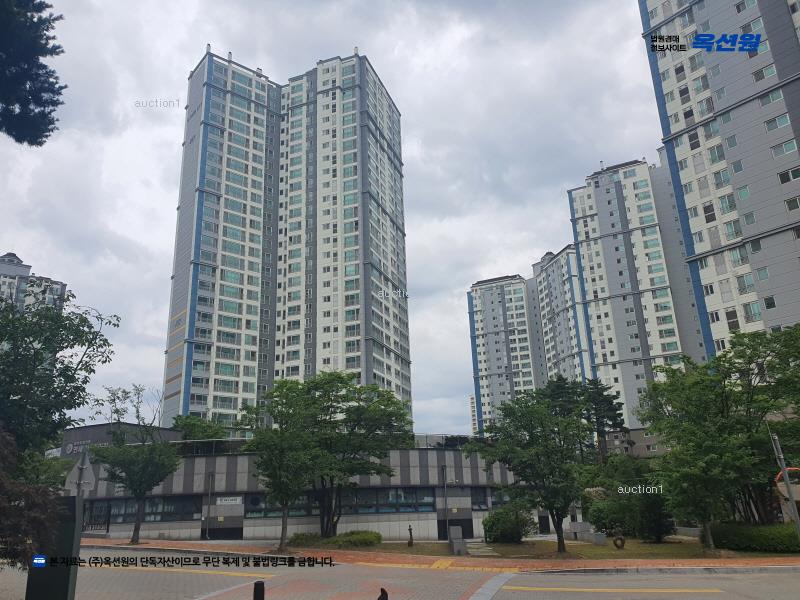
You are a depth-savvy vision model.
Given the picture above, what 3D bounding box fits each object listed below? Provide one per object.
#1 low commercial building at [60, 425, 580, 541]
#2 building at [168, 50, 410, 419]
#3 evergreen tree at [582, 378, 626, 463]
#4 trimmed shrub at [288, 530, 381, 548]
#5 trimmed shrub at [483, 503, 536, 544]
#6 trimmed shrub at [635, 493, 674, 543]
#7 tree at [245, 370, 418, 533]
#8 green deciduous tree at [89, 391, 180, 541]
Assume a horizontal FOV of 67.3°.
[{"bbox_3d":[-4.262,13.264,42.225,34.500,7.000,6.000,0,-18,-8],"label":"low commercial building"},{"bbox_3d":[-20.430,-5.260,119.640,44.000,87.000,27.000,-1,-18,-5],"label":"building"},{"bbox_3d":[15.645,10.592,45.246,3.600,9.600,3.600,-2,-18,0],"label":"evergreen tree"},{"bbox_3d":[-3.385,12.691,31.990,4.900,0.950,1.800,-1,-18,-3],"label":"trimmed shrub"},{"bbox_3d":[6.123,12.697,34.176,3.050,2.250,2.700,-2,-18,0],"label":"trimmed shrub"},{"bbox_3d":[10.820,9.230,25.460,1.800,2.050,1.700,-2,-18,0],"label":"trimmed shrub"},{"bbox_3d":[-4.038,8.947,34.475,9.500,9.700,8.000,-2,-18,0],"label":"tree"},{"bbox_3d":[-15.426,9.472,34.982,5.300,8.900,5.000,-2,-18,0],"label":"green deciduous tree"}]

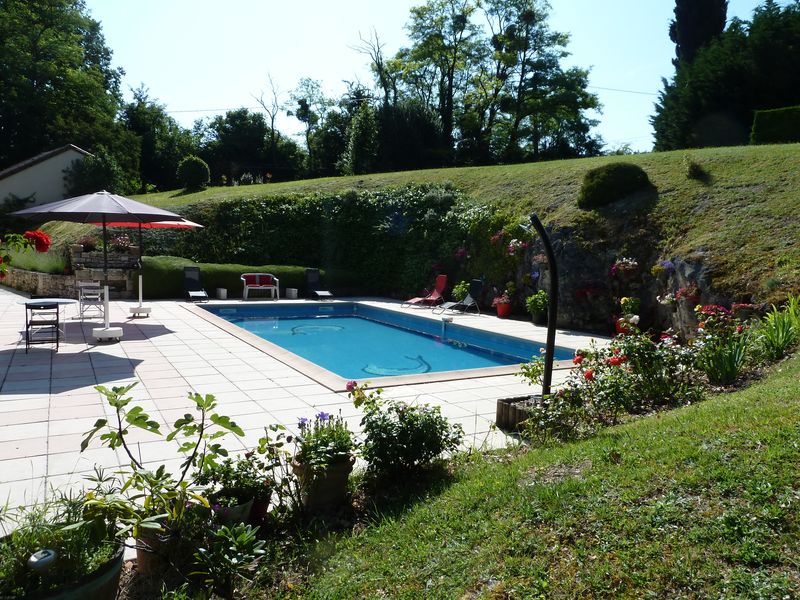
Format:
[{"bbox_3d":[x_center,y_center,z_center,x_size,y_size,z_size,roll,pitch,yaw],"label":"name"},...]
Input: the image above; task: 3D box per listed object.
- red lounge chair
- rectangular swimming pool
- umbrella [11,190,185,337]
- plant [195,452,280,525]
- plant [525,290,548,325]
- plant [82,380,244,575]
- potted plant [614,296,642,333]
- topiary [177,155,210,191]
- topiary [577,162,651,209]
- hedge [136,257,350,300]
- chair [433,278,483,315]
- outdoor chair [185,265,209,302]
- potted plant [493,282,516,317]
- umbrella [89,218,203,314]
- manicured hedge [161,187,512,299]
[{"bbox_3d":[0.761,-0.278,18.055,1.250,1.000,0.620,0,5,-18],"label":"red lounge chair"},{"bbox_3d":[-1.069,0.976,13.330,5.000,0.800,10.000,-1,6,-31],"label":"rectangular swimming pool"},{"bbox_3d":[-5.091,-0.582,9.958,2.750,2.580,2.750,-1,6,-31],"label":"umbrella"},{"bbox_3d":[-1.033,1.186,3.744,0.500,0.460,0.460,1,5,-15],"label":"plant"},{"bbox_3d":[3.557,0.164,14.893,0.600,0.870,0.580,2,5,0],"label":"plant"},{"bbox_3d":[-1.243,0.940,3.149,0.850,1.040,0.750,0,5,-22],"label":"plant"},{"bbox_3d":[5.237,0.368,13.300,0.580,0.900,0.500,4,5,22],"label":"potted plant"},{"bbox_3d":[-8.470,-5.217,23.700,1.400,1.450,1.400,0,5,-20],"label":"topiary"},{"bbox_3d":[5.801,-3.111,15.700,1.950,1.220,1.800,4,5,20],"label":"topiary"},{"bbox_3d":[-5.004,-0.702,19.257,6.700,1.280,1.250,-1,6,-31],"label":"hedge"},{"bbox_3d":[1.617,-0.107,16.456,1.270,1.000,0.620,0,5,-18],"label":"chair"},{"bbox_3d":[-6.192,-0.455,17.619,0.580,0.980,1.200,-1,6,-31],"label":"outdoor chair"},{"bbox_3d":[2.884,0.028,16.100,0.580,1.000,0.520,3,5,10],"label":"potted plant"},{"bbox_3d":[-6.280,-0.958,13.979,3.050,2.600,3.050,-1,6,-31],"label":"umbrella"},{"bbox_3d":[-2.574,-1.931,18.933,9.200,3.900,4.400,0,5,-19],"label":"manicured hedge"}]

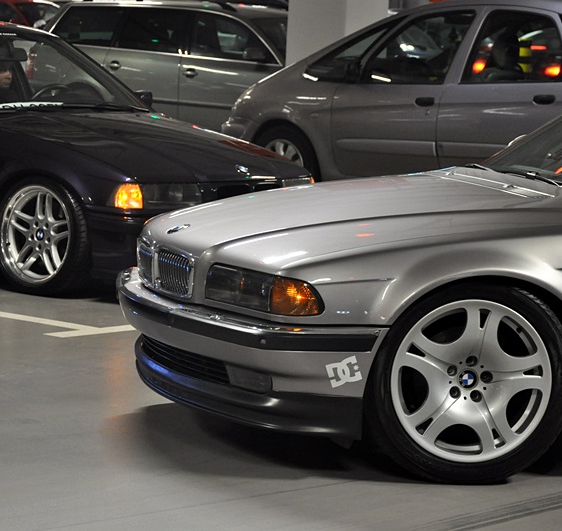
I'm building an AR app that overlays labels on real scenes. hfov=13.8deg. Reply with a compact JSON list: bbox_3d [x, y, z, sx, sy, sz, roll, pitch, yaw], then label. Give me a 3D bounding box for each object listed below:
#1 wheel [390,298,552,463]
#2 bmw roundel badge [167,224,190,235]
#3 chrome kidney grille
[{"bbox_3d":[0.585,0.355,7.454,0.520,0.520,0.230,2,4,-8],"label":"wheel"},{"bbox_3d":[-0.343,-0.122,7.836,0.082,0.012,0.082,-25,17,-20],"label":"bmw roundel badge"},{"bbox_3d":[-0.396,0.003,7.830,0.075,0.165,0.480,0,7,-25],"label":"chrome kidney grille"}]

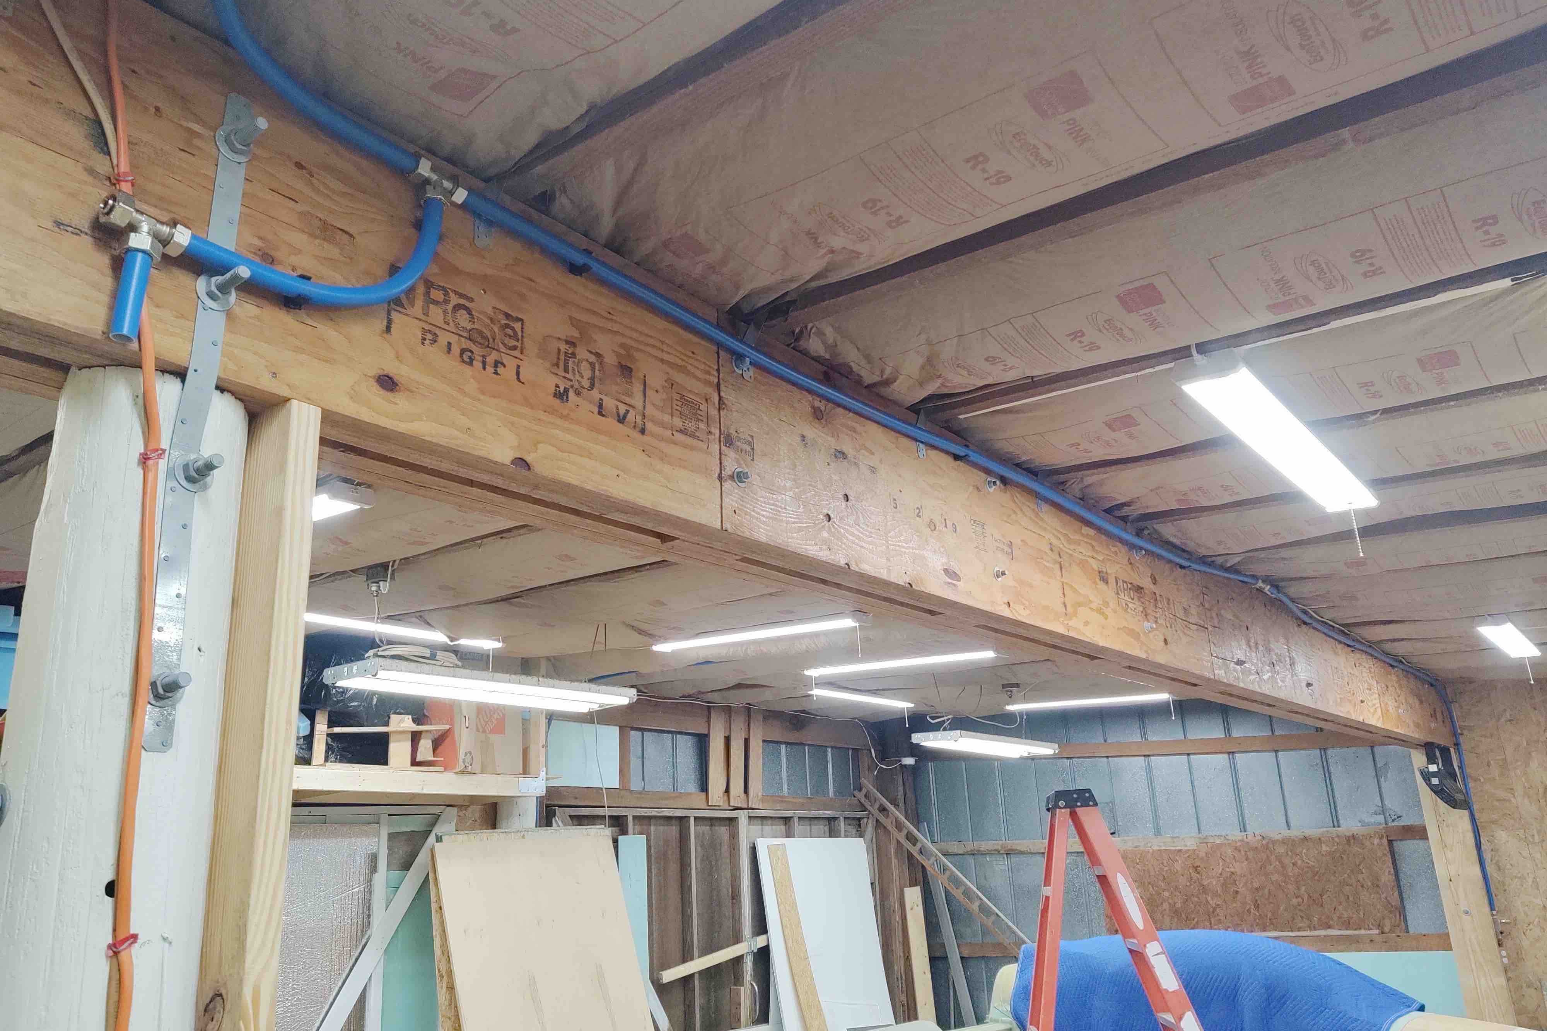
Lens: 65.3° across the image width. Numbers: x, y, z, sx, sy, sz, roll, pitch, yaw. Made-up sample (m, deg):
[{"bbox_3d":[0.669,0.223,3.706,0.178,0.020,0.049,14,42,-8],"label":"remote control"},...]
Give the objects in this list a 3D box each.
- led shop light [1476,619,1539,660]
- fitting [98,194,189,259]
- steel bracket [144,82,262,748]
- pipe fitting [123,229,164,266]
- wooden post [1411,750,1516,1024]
[{"bbox_3d":[3.451,0.571,5.650,0.130,0.045,1.180,-13,-19,35],"label":"led shop light"},{"bbox_3d":[-0.649,-0.294,1.245,0.037,0.054,0.084,-13,-19,35],"label":"fitting"},{"bbox_3d":[-0.601,-0.137,1.283,0.060,0.760,0.045,-15,-21,35],"label":"steel bracket"},{"bbox_3d":[-0.647,-0.275,1.242,0.035,0.019,0.035,-13,-19,35],"label":"pipe fitting"},{"bbox_3d":[4.280,2.467,7.419,0.240,2.020,0.140,-15,-21,35],"label":"wooden post"}]

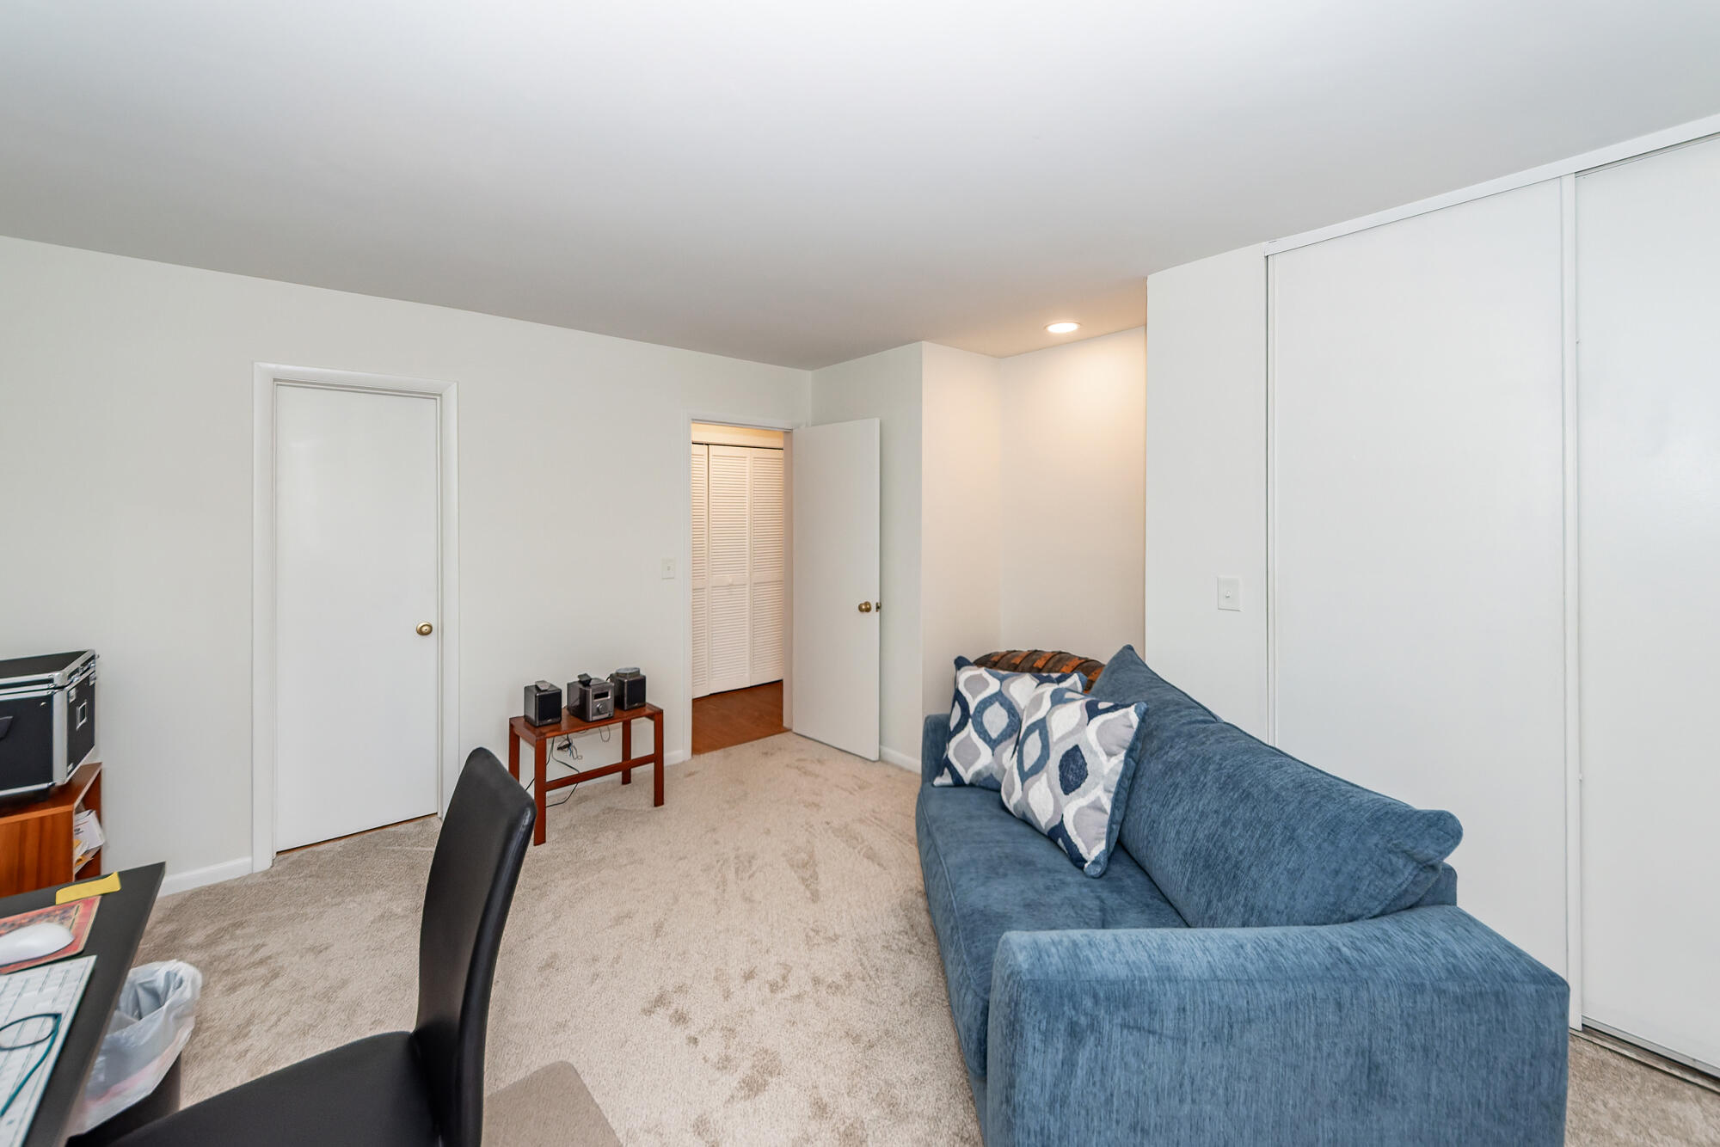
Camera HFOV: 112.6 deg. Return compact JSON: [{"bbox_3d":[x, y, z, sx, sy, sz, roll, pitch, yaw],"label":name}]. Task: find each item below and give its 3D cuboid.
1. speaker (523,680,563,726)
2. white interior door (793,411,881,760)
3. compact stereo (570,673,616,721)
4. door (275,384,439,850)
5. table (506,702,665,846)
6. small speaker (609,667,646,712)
[{"bbox_3d":[-1.526,0.631,2.767,0.111,0.157,0.182,-3,5,-45],"label":"speaker"},{"bbox_3d":[-0.161,0.094,3.613,0.725,2.020,0.040,3,5,41],"label":"white interior door"},{"bbox_3d":[-1.343,0.626,2.868,0.232,0.159,0.133,3,5,43],"label":"compact stereo"},{"bbox_3d":[-2.291,0.203,2.645,0.556,2.020,0.040,-3,4,-37],"label":"door"},{"bbox_3d":[-1.340,0.937,2.835,0.581,0.490,0.394,-3,5,-44],"label":"table"},{"bbox_3d":[-1.187,0.601,2.949,0.111,0.157,0.176,-3,5,-44],"label":"small speaker"}]

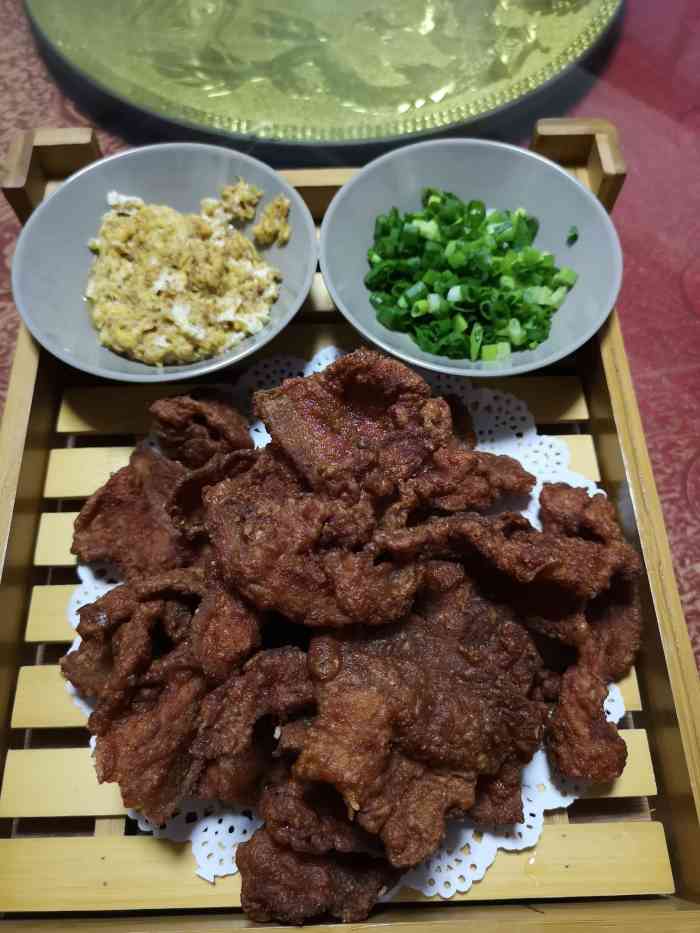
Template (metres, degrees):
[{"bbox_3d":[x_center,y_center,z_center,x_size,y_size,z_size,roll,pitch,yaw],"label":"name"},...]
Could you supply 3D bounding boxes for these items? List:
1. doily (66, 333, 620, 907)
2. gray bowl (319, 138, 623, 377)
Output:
[{"bbox_3d":[-0.001,0.048,0.298,0.227,0.007,0.227,-1,66,-1],"label":"doily"},{"bbox_3d":[0.051,-0.084,0.329,0.127,0.045,0.127,0,66,0],"label":"gray bowl"}]

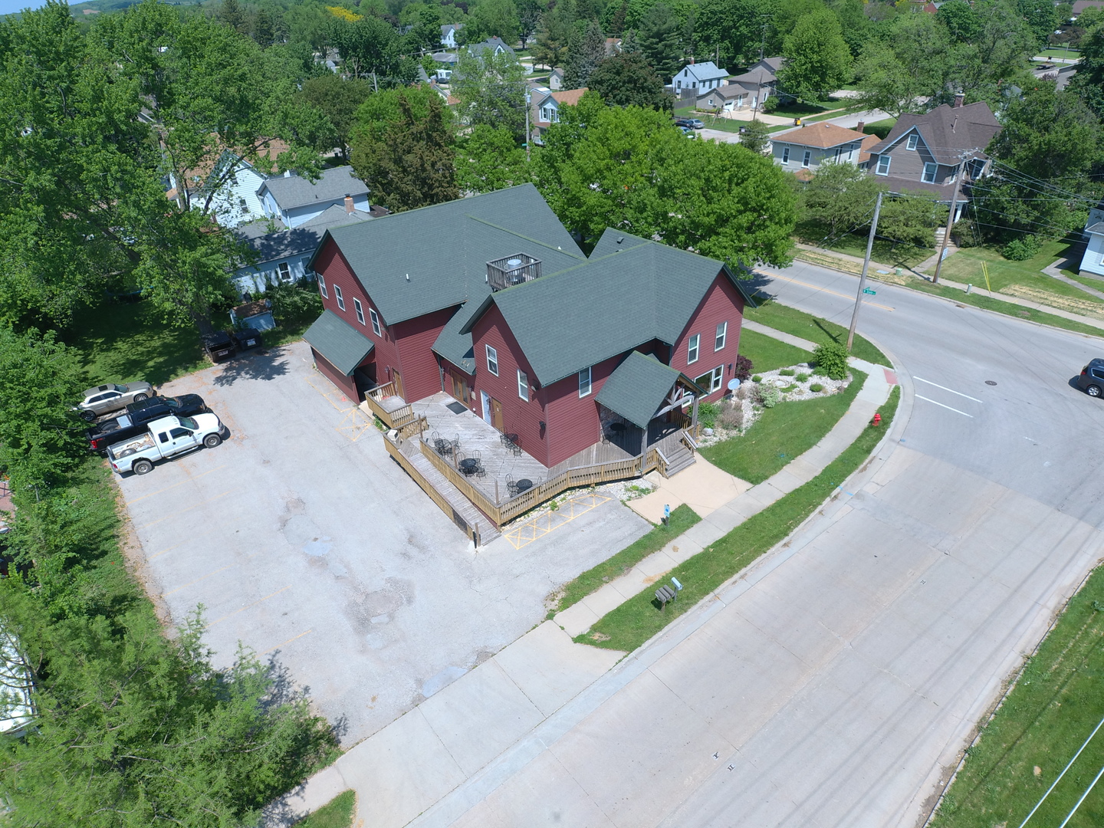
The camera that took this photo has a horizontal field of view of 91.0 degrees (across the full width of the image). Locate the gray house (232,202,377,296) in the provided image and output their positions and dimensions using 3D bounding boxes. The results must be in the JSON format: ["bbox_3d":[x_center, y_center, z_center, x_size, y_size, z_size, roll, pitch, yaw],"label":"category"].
[{"bbox_3d":[-25.310,-17.169,53.788,14.000,5.200,8.500,-28,43,-31],"label":"gray house"}]

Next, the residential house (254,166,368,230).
[{"bbox_3d":[-26.491,-23.149,61.625,10.000,7.500,8.300,-28,43,-30],"label":"residential house"}]

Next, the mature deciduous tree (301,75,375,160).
[{"bbox_3d":[-35.050,-47.312,87.185,11.500,13.000,11.500,-28,43,-30],"label":"mature deciduous tree"}]

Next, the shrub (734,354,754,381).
[{"bbox_3d":[12.337,-3.033,35.015,1.600,1.700,1.600,-28,43,-31],"label":"shrub"}]

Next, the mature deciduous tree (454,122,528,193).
[{"bbox_3d":[-7.574,-32.450,69.500,9.500,9.300,9.500,-2,36,0],"label":"mature deciduous tree"}]

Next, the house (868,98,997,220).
[{"bbox_3d":[43.788,-29.016,62.334,14.000,10.500,10.500,-25,41,-28],"label":"house"}]

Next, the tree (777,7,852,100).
[{"bbox_3d":[61.903,-84.607,128.000,16.000,17.500,16.000,-2,36,0],"label":"tree"}]

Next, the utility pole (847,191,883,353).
[{"bbox_3d":[19.863,-8.564,34.510,0.380,10.447,0.380,-28,43,-31],"label":"utility pole"}]

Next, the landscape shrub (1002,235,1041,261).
[{"bbox_3d":[45.043,-15.883,52.000,3.100,2.100,3.100,-2,36,0],"label":"landscape shrub"}]

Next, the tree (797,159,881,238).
[{"bbox_3d":[29.357,-21.940,55.500,8.000,7.300,8.000,-2,36,0],"label":"tree"}]

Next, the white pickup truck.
[{"bbox_3d":[-22.775,1.613,31.973,5.800,1.980,2.050,-27,42,-29],"label":"white pickup truck"}]

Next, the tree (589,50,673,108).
[{"bbox_3d":[16.673,-69.083,112.537,15.500,11.800,16.000,-28,43,-30],"label":"tree"}]

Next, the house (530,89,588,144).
[{"bbox_3d":[1.029,-53.897,99.500,11.000,9.000,9.500,-27,43,-31],"label":"house"}]

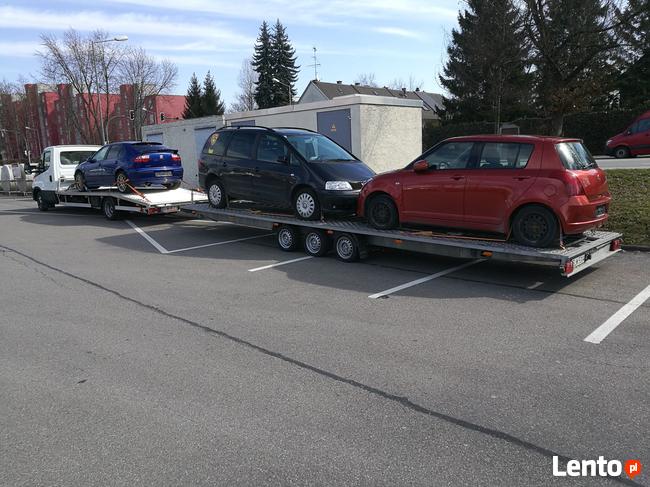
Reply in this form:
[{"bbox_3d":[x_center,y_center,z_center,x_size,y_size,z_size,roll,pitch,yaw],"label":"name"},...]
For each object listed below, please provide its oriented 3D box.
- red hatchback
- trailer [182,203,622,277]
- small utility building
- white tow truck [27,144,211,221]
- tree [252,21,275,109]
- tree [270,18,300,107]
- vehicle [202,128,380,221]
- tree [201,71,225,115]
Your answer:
[{"bbox_3d":[2.245,-0.934,7.912,3.700,1.480,1.710,9,14,41],"label":"red hatchback"},{"bbox_3d":[0.251,-0.261,10.033,9.333,0.626,2.204,9,14,43],"label":"trailer"},{"bbox_3d":[-3.181,-3.678,21.514,2.812,3.352,16.205,-9,13,-39],"label":"small utility building"},{"bbox_3d":[-7.156,-2.163,16.799,7.625,2.250,2.150,7,12,37],"label":"white tow truck"},{"bbox_3d":[-6.387,-15.813,55.080,4.200,15.880,4.200,-2,10,-6],"label":"tree"},{"bbox_3d":[-4.634,-15.928,55.065,4.400,16.052,4.400,-2,10,-4],"label":"tree"},{"bbox_3d":[-0.795,-1.559,10.713,4.630,1.740,1.830,9,14,42],"label":"vehicle"},{"bbox_3d":[-10.350,-11.030,46.769,3.400,9.456,3.400,-3,10,-12],"label":"tree"}]

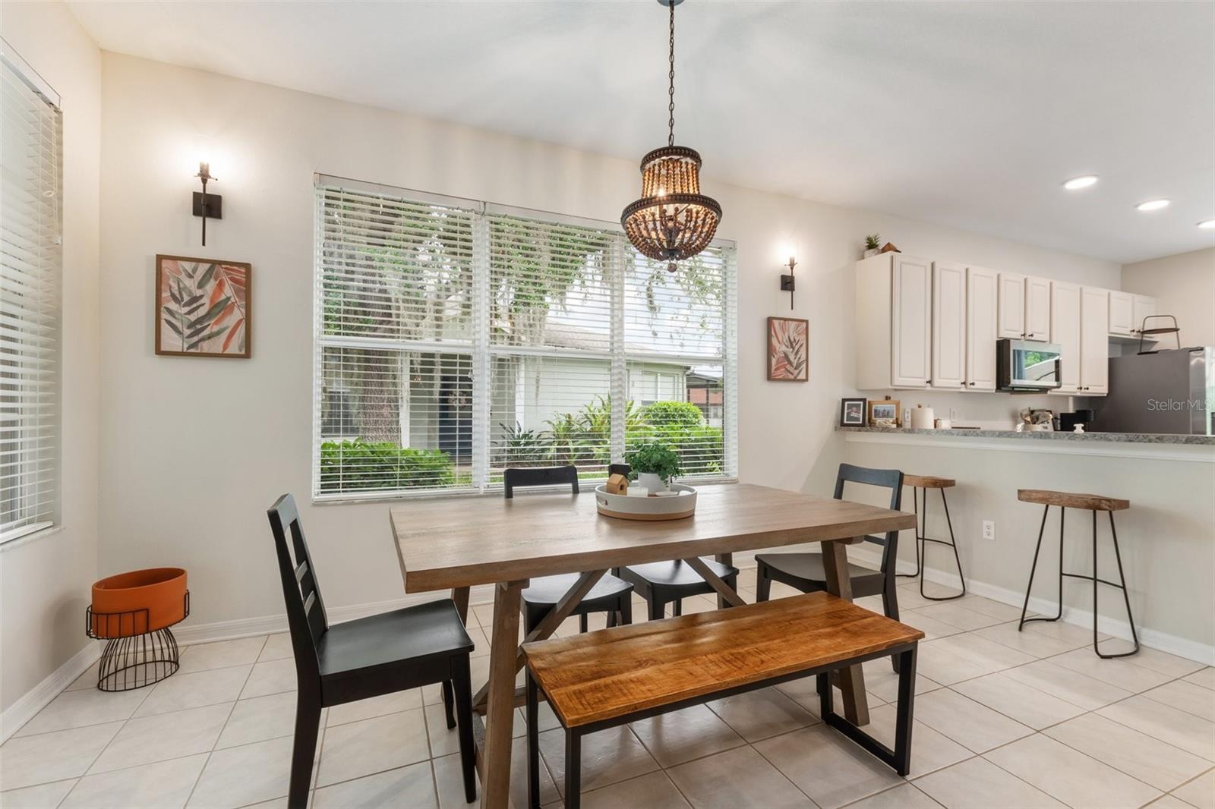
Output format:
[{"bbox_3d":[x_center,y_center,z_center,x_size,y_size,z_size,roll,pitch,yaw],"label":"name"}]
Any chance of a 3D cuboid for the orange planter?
[{"bbox_3d":[-2.066,0.872,2.242,0.310,0.200,0.310,0,-1,-23],"label":"orange planter"}]

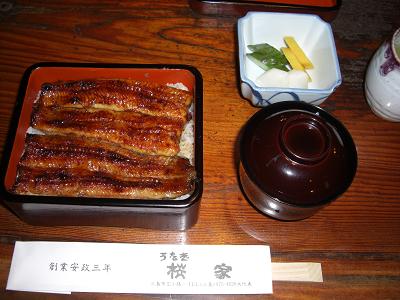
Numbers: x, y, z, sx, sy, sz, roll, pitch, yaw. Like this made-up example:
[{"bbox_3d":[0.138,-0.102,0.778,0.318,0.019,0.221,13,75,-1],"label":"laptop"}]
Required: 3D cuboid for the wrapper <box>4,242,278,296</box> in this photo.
[{"bbox_3d":[-0.048,0.096,0.351,0.215,0.006,0.039,1,63,-1],"label":"wrapper"}]

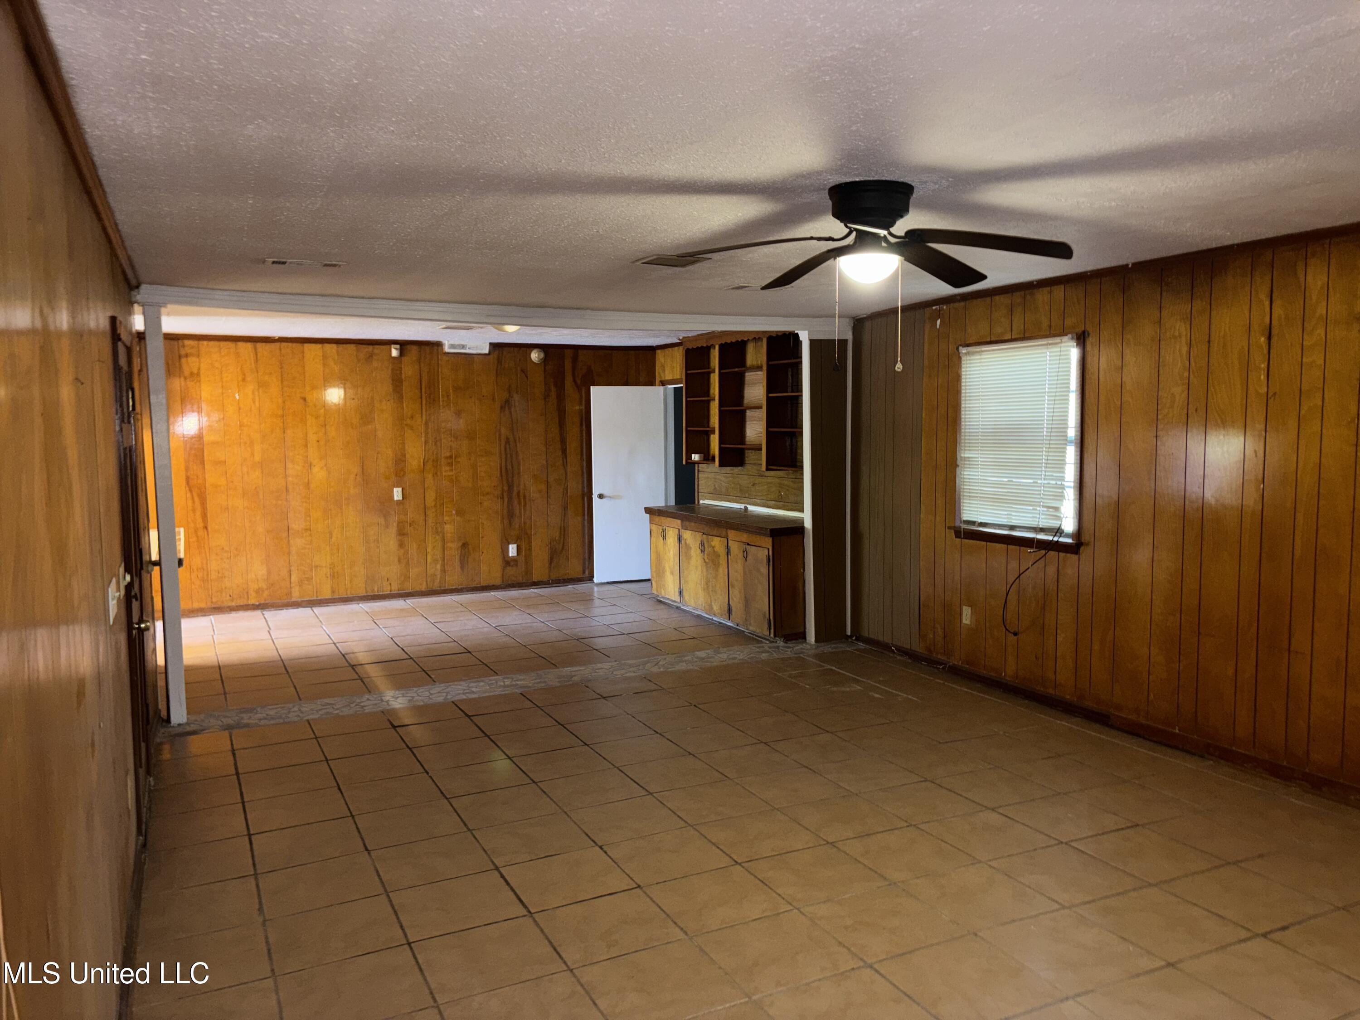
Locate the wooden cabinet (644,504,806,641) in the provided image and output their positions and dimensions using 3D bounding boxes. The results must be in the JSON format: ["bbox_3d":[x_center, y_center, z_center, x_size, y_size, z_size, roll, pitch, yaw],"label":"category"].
[{"bbox_3d":[0.431,0.461,8.672,0.610,0.870,2.130,-3,6,-26],"label":"wooden cabinet"}]

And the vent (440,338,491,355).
[{"bbox_3d":[-2.055,-1.571,9.882,0.450,0.135,0.060,-3,6,-26],"label":"vent"}]

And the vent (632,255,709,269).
[{"bbox_3d":[-0.040,-1.181,4.864,0.300,0.025,0.300,-3,6,-26],"label":"vent"}]

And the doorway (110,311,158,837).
[{"bbox_3d":[-2.384,0.284,4.419,0.100,2.090,0.960,-3,6,-26],"label":"doorway"}]

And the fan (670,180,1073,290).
[{"bbox_3d":[0.633,-0.907,3.402,1.280,0.310,1.280,-3,6,-26],"label":"fan"}]

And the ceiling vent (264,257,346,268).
[{"bbox_3d":[-1.748,-1.149,4.761,0.350,0.025,0.180,-3,6,-26],"label":"ceiling vent"}]

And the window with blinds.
[{"bbox_3d":[1.980,-0.420,6.062,0.100,1.160,0.950,-3,6,-26],"label":"window with blinds"}]

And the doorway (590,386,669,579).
[{"bbox_3d":[-0.517,-0.271,10.585,0.820,2.020,0.080,-4,6,-29],"label":"doorway"}]

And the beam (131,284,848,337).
[{"bbox_3d":[-0.879,-1.253,6.574,4.700,0.115,0.130,-3,6,-26],"label":"beam"}]

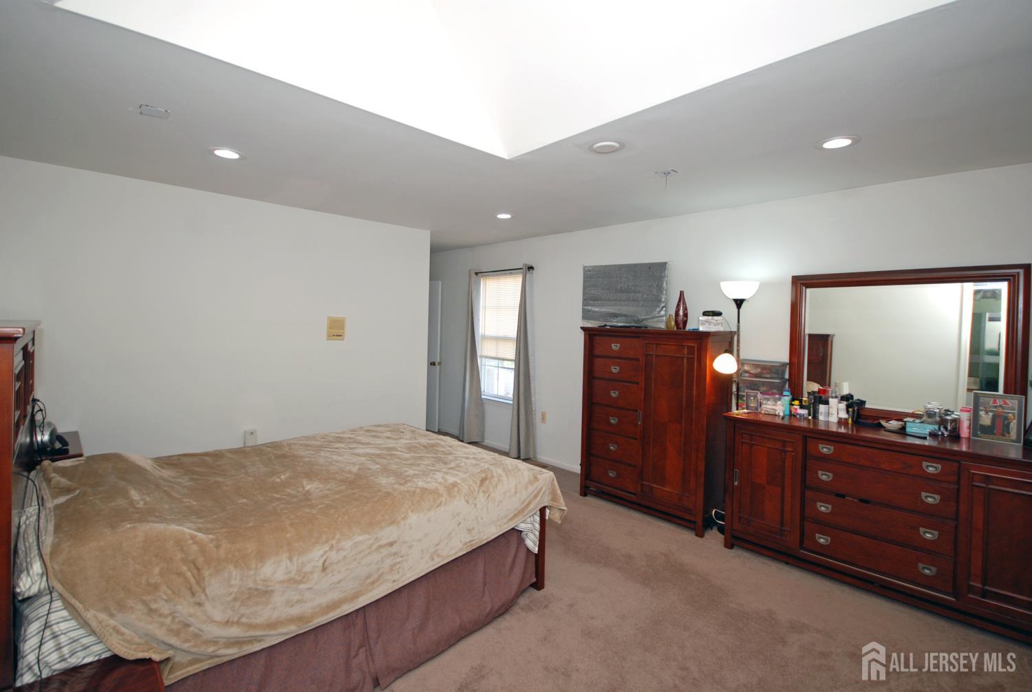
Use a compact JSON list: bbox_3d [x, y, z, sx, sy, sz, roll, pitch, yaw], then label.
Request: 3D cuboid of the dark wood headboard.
[{"bbox_3d":[-1.779,0.664,1.556,1.680,1.510,0.100,4,5,43],"label":"dark wood headboard"}]

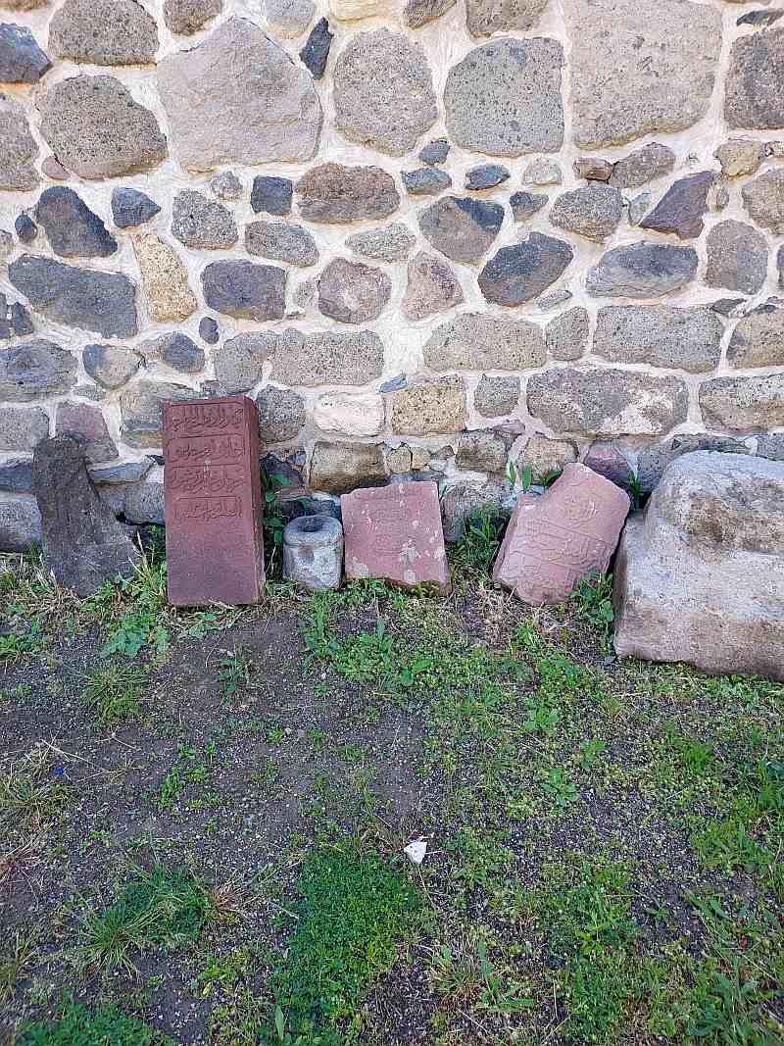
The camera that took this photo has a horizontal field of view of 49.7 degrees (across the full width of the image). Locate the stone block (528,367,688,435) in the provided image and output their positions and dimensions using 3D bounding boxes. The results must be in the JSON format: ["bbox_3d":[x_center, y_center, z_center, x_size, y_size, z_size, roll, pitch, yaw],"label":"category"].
[{"bbox_3d":[0.808,-0.454,3.161,0.569,0.249,0.150,0,21,3],"label":"stone block"}]

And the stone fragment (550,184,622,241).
[{"bbox_3d":[0.752,-1.222,3.343,0.277,0.206,0.190,0,20,2],"label":"stone fragment"}]

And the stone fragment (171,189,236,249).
[{"bbox_3d":[-0.687,-1.138,3.169,0.226,0.191,0.150,2,22,6],"label":"stone fragment"}]

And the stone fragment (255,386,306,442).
[{"bbox_3d":[-0.450,-0.438,3.421,0.177,0.206,0.140,2,22,6],"label":"stone fragment"}]

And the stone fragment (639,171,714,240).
[{"bbox_3d":[1.145,-1.290,3.438,0.286,0.251,0.134,0,20,4],"label":"stone fragment"}]

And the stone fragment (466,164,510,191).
[{"bbox_3d":[0.325,-1.175,2.873,0.147,0.083,0.050,0,21,3],"label":"stone fragment"}]

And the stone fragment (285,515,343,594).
[{"bbox_3d":[-0.334,0.124,3.580,0.255,0.250,0.255,0,20,2],"label":"stone fragment"}]

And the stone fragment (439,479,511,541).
[{"bbox_3d":[0.342,-0.077,3.481,0.269,0.236,0.160,2,22,6],"label":"stone fragment"}]

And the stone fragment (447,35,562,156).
[{"bbox_3d":[0.443,-1.693,3.381,0.449,0.406,0.213,0,20,4],"label":"stone fragment"}]

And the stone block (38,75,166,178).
[{"bbox_3d":[-1.174,-1.634,3.517,0.521,0.368,0.219,0,20,4],"label":"stone block"}]

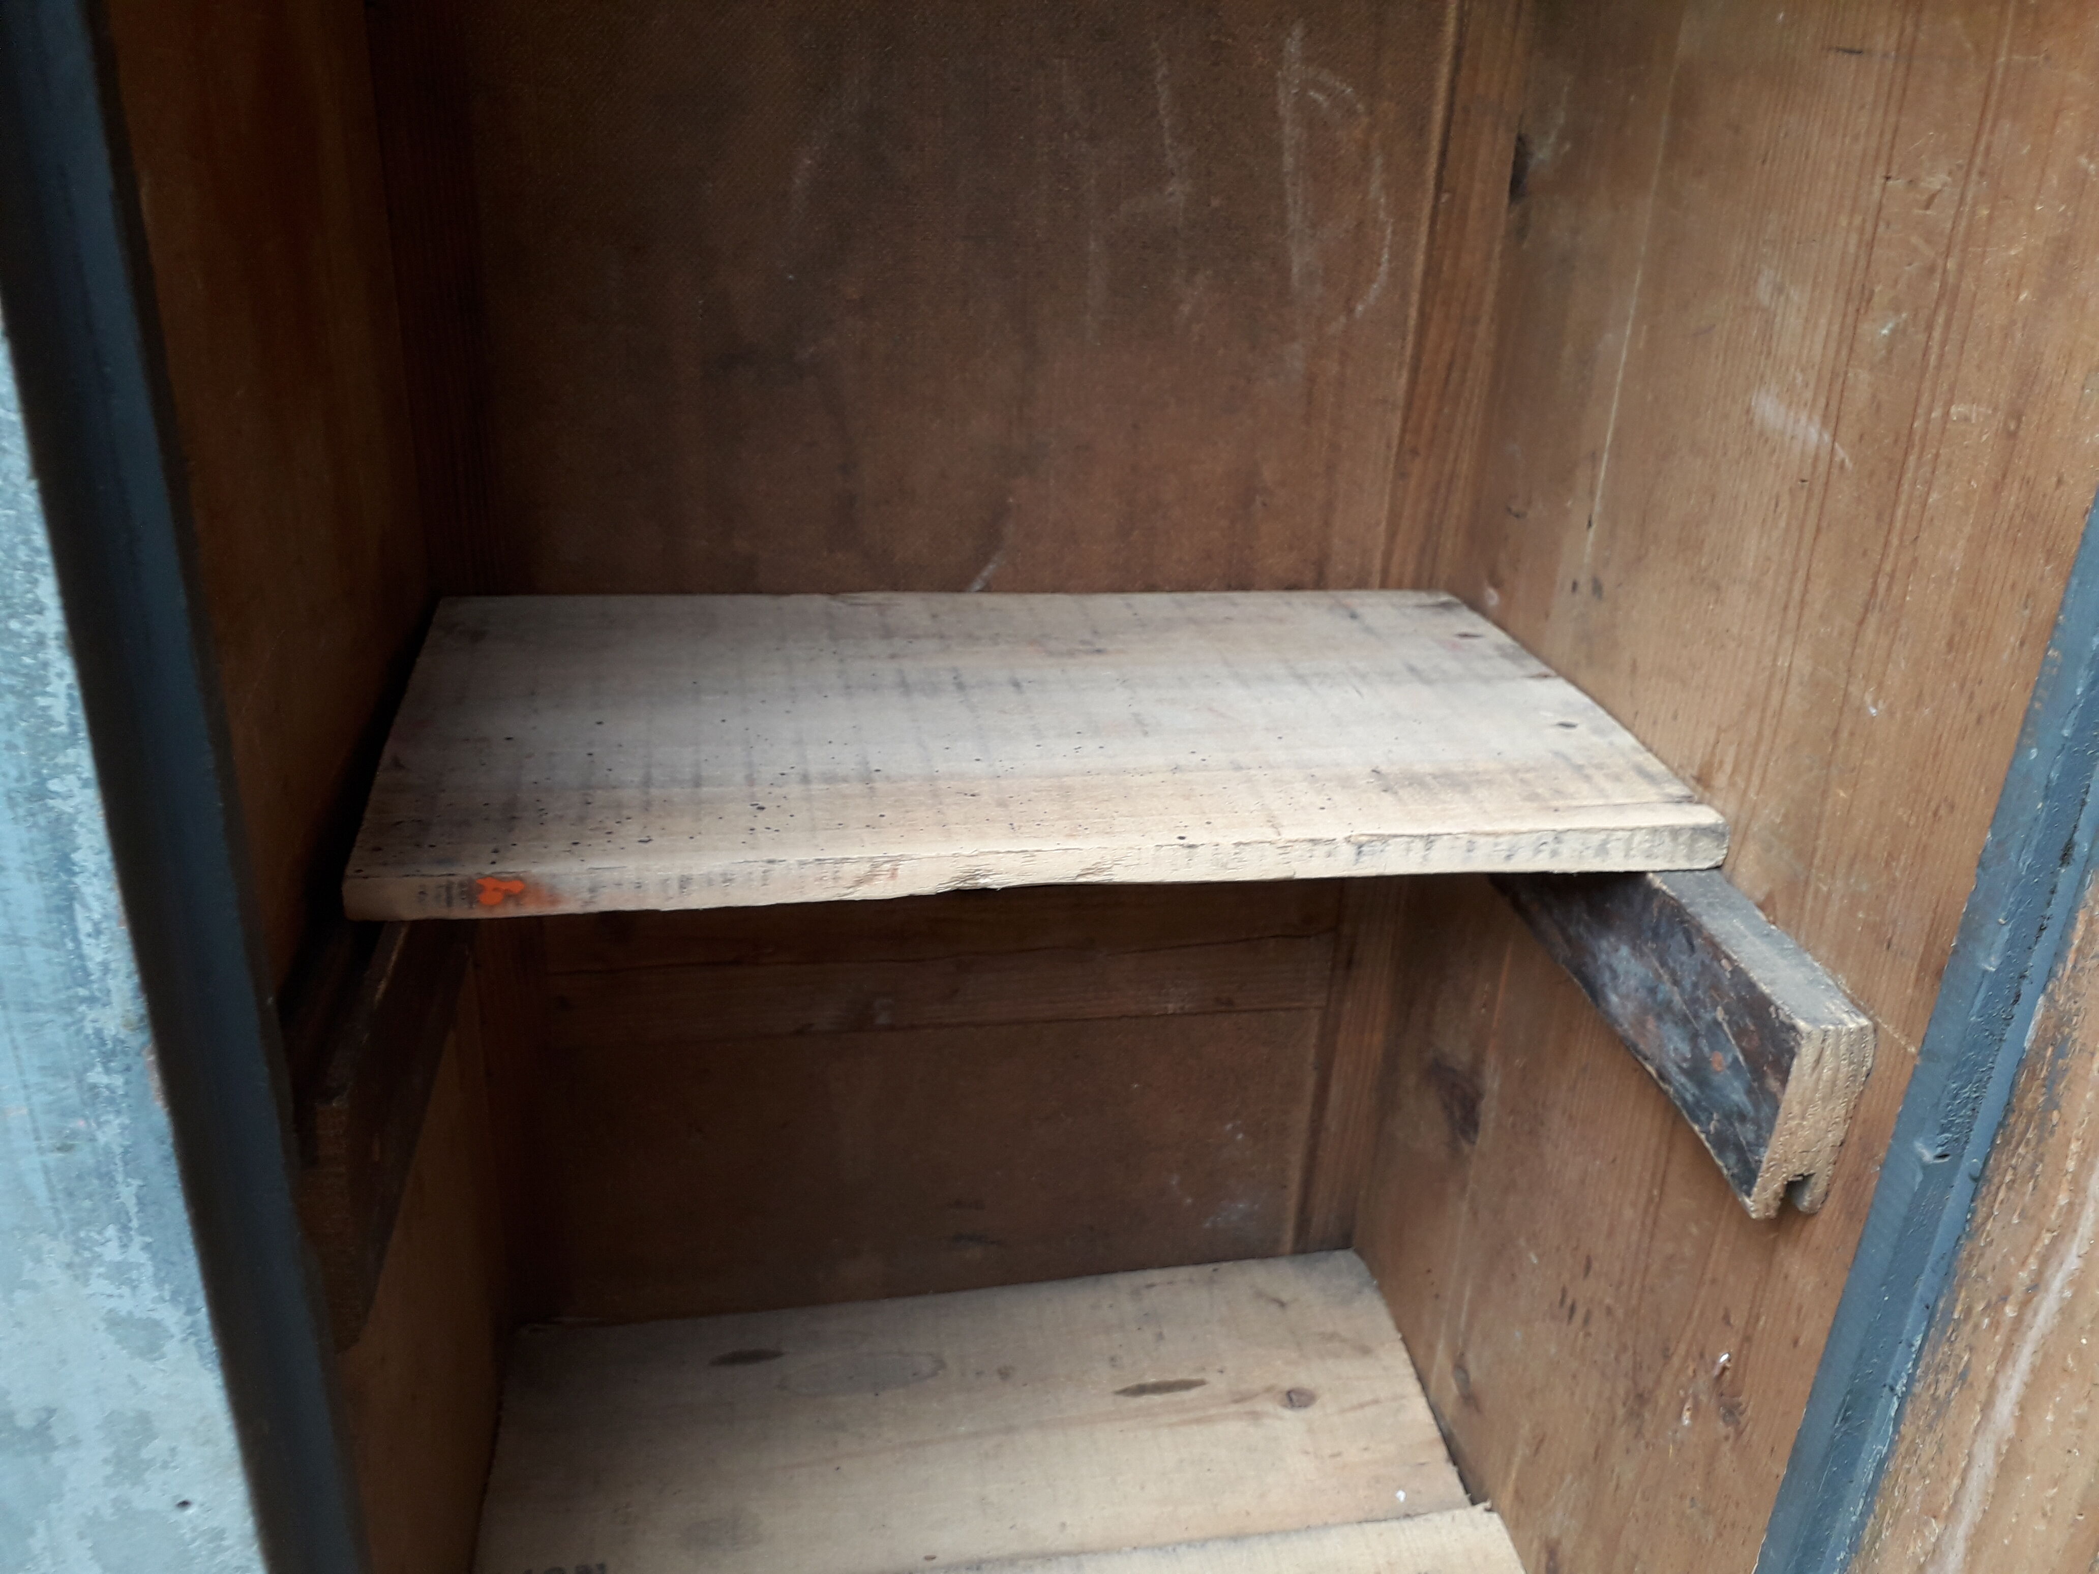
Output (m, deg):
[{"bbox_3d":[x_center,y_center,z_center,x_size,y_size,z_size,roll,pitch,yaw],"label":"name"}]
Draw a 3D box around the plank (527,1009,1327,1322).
[{"bbox_3d":[-0.061,0.203,0.912,0.434,0.184,0.017,-2,27,-11],"label":"plank"}]

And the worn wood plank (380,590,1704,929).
[{"bbox_3d":[-0.009,-0.026,0.652,0.468,0.019,0.244,-2,27,-11],"label":"worn wood plank"}]

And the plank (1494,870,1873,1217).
[{"bbox_3d":[0.213,0.033,0.666,0.027,0.077,0.334,-2,27,-11],"label":"plank"}]

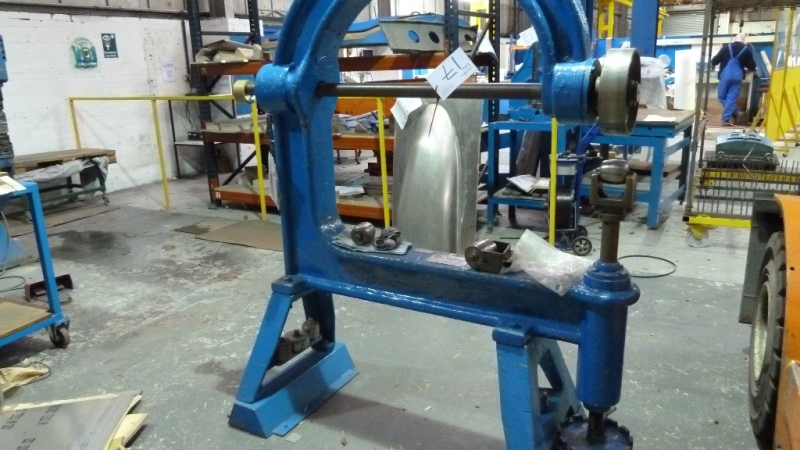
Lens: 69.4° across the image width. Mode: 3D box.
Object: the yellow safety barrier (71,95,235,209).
[{"bbox_3d":[-2.470,-0.714,5.902,2.511,1.147,0.050,6,17,26],"label":"yellow safety barrier"}]

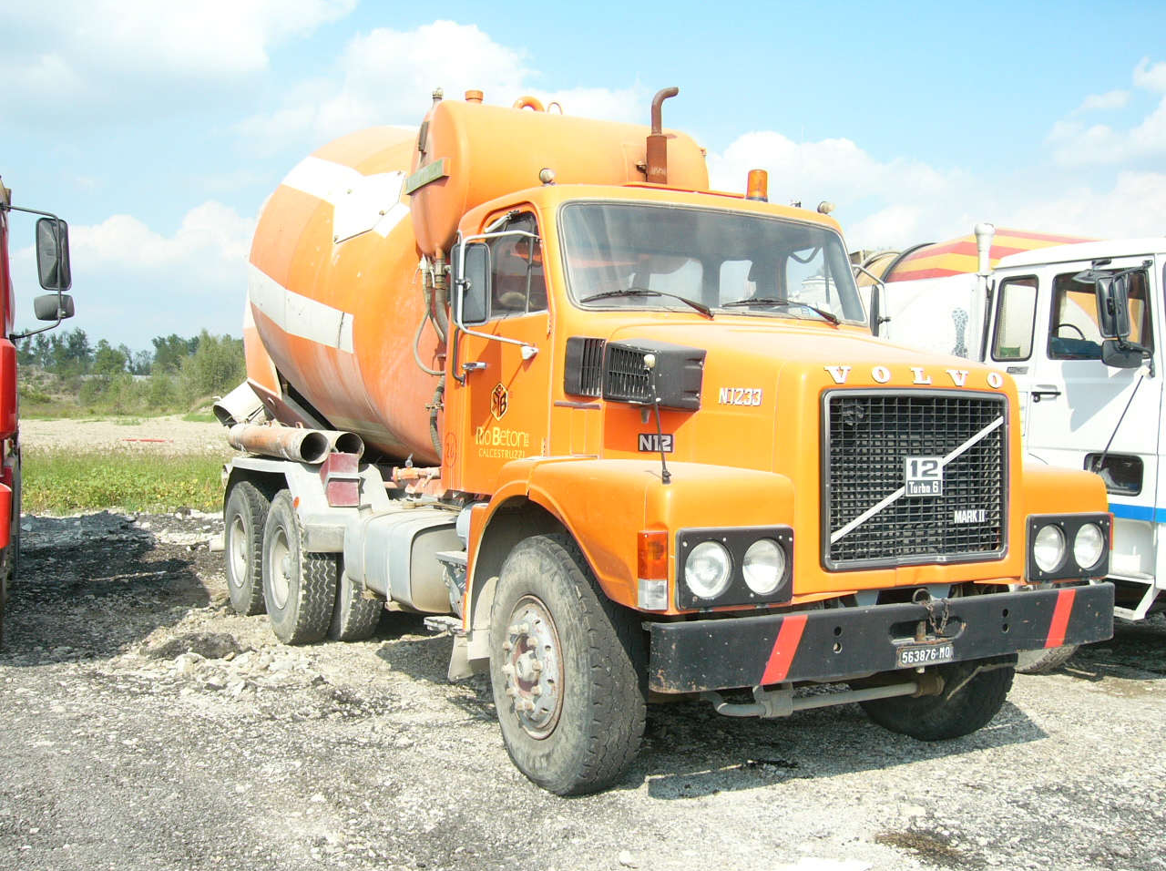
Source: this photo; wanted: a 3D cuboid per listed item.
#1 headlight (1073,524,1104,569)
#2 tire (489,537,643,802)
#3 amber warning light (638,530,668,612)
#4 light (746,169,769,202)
[{"bbox_3d":[2.105,0.463,4.954,0.195,0.195,0.090,0,0,-28],"label":"headlight"},{"bbox_3d":[-0.082,0.962,5.023,0.285,1.080,1.080,0,0,-24],"label":"tire"},{"bbox_3d":[0.237,0.460,4.005,0.080,0.270,0.100,0,0,-28],"label":"amber warning light"},{"bbox_3d":[0.895,-1.278,6.050,0.108,0.172,0.108,0,0,0],"label":"light"}]

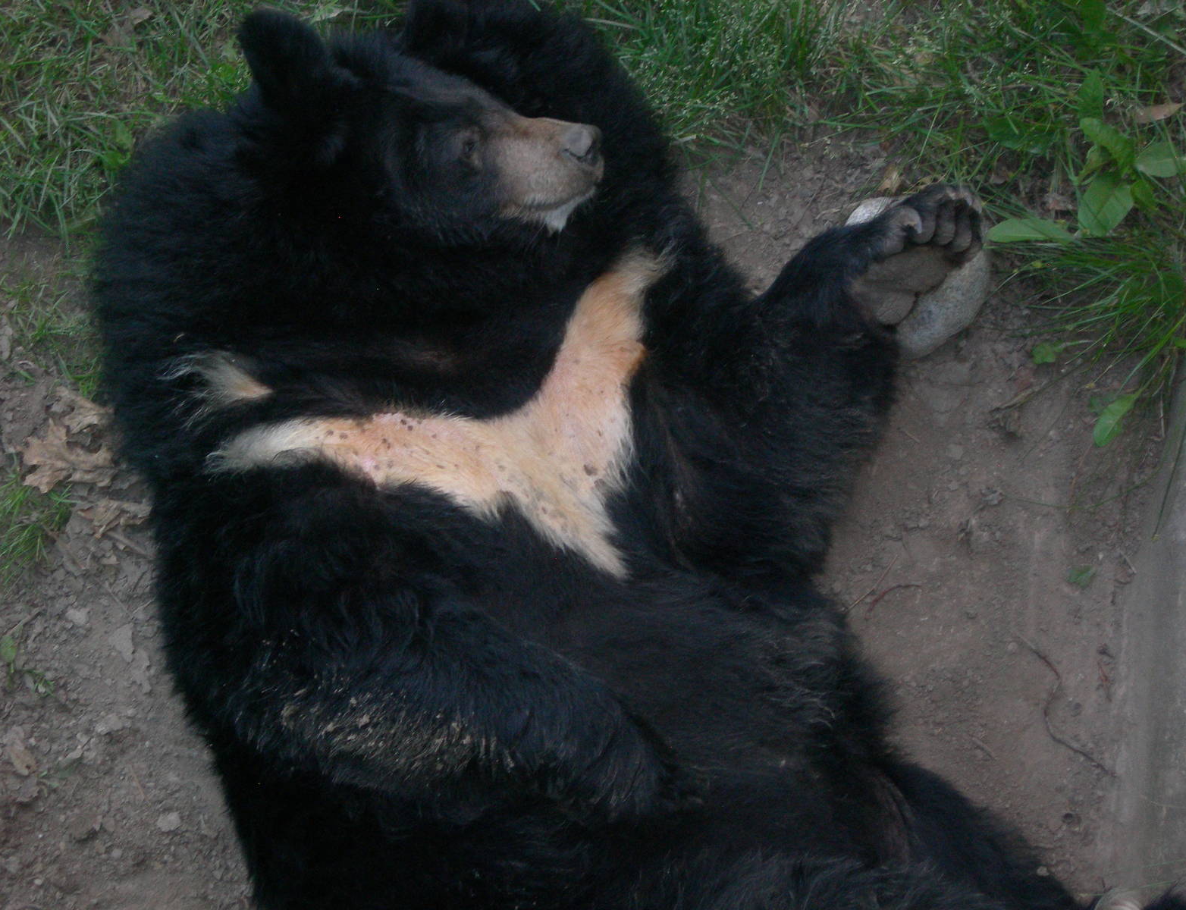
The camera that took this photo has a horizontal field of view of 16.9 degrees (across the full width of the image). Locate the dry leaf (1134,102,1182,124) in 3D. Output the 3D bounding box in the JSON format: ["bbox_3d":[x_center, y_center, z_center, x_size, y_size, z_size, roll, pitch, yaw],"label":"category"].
[{"bbox_3d":[0.745,-0.450,5.261,0.072,0.015,0.020,-18,54,-13],"label":"dry leaf"}]

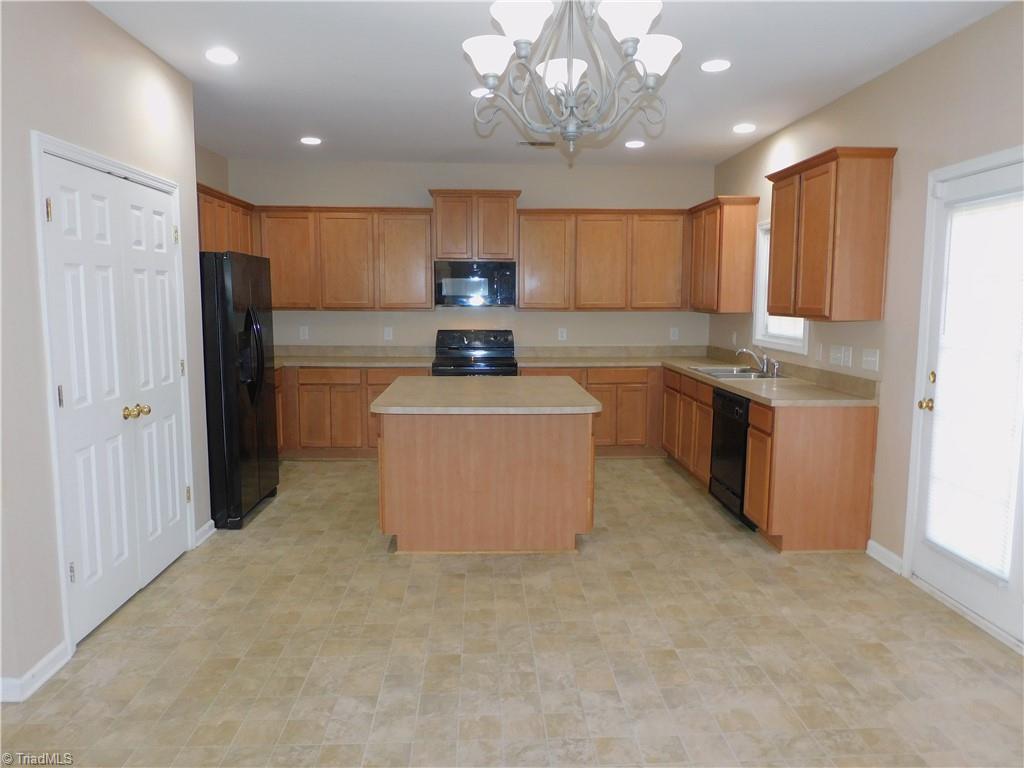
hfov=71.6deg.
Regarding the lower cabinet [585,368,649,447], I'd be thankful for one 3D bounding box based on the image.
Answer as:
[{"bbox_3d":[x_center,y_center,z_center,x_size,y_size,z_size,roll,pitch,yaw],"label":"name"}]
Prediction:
[{"bbox_3d":[0.958,0.191,6.860,0.593,0.779,0.624,0,7,-3],"label":"lower cabinet"}]

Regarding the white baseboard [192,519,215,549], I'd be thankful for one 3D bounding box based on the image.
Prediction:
[{"bbox_3d":[-1.919,0.913,4.418,0.018,0.084,0.354,0,7,-2],"label":"white baseboard"}]

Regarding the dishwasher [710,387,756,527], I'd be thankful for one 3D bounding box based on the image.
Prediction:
[{"bbox_3d":[1.750,0.485,4.825,0.597,0.866,0.605,0,7,-2],"label":"dishwasher"}]

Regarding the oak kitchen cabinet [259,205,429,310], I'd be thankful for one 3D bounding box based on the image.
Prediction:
[{"bbox_3d":[-1.529,-1.164,6.708,1.589,0.944,0.325,0,7,-2],"label":"oak kitchen cabinet"}]

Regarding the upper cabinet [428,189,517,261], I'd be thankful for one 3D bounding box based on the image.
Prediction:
[{"bbox_3d":[-0.346,-1.482,6.713,0.816,0.637,0.366,0,7,-3],"label":"upper cabinet"}]

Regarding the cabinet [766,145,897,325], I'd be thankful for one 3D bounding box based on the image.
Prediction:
[{"bbox_3d":[1.925,-0.875,4.366,0.350,0.947,0.892,0,7,-3],"label":"cabinet"}]

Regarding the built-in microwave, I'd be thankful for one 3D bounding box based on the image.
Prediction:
[{"bbox_3d":[-0.344,-0.952,6.758,0.764,0.423,0.403,0,7,-3],"label":"built-in microwave"}]

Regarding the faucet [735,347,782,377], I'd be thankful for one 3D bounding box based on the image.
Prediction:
[{"bbox_3d":[1.836,-0.158,5.332,0.263,0.204,0.221,0,7,-2],"label":"faucet"}]

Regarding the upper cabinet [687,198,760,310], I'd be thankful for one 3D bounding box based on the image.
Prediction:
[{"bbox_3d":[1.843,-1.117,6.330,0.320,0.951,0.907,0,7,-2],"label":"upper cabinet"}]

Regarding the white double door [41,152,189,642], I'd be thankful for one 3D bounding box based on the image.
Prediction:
[{"bbox_3d":[-1.910,0.024,3.510,0.044,2.049,1.180,0,7,-2],"label":"white double door"}]

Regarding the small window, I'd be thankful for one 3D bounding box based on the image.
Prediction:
[{"bbox_3d":[2.053,-0.763,5.365,0.088,1.003,1.003,0,7,-3],"label":"small window"}]

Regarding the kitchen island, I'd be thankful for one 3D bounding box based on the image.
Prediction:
[{"bbox_3d":[-0.168,0.481,4.621,1.291,0.907,1.534,0,7,-2],"label":"kitchen island"}]

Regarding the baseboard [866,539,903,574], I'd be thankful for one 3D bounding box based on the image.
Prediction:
[{"bbox_3d":[2.112,0.975,4.026,0.019,0.081,0.361,0,7,-3],"label":"baseboard"}]

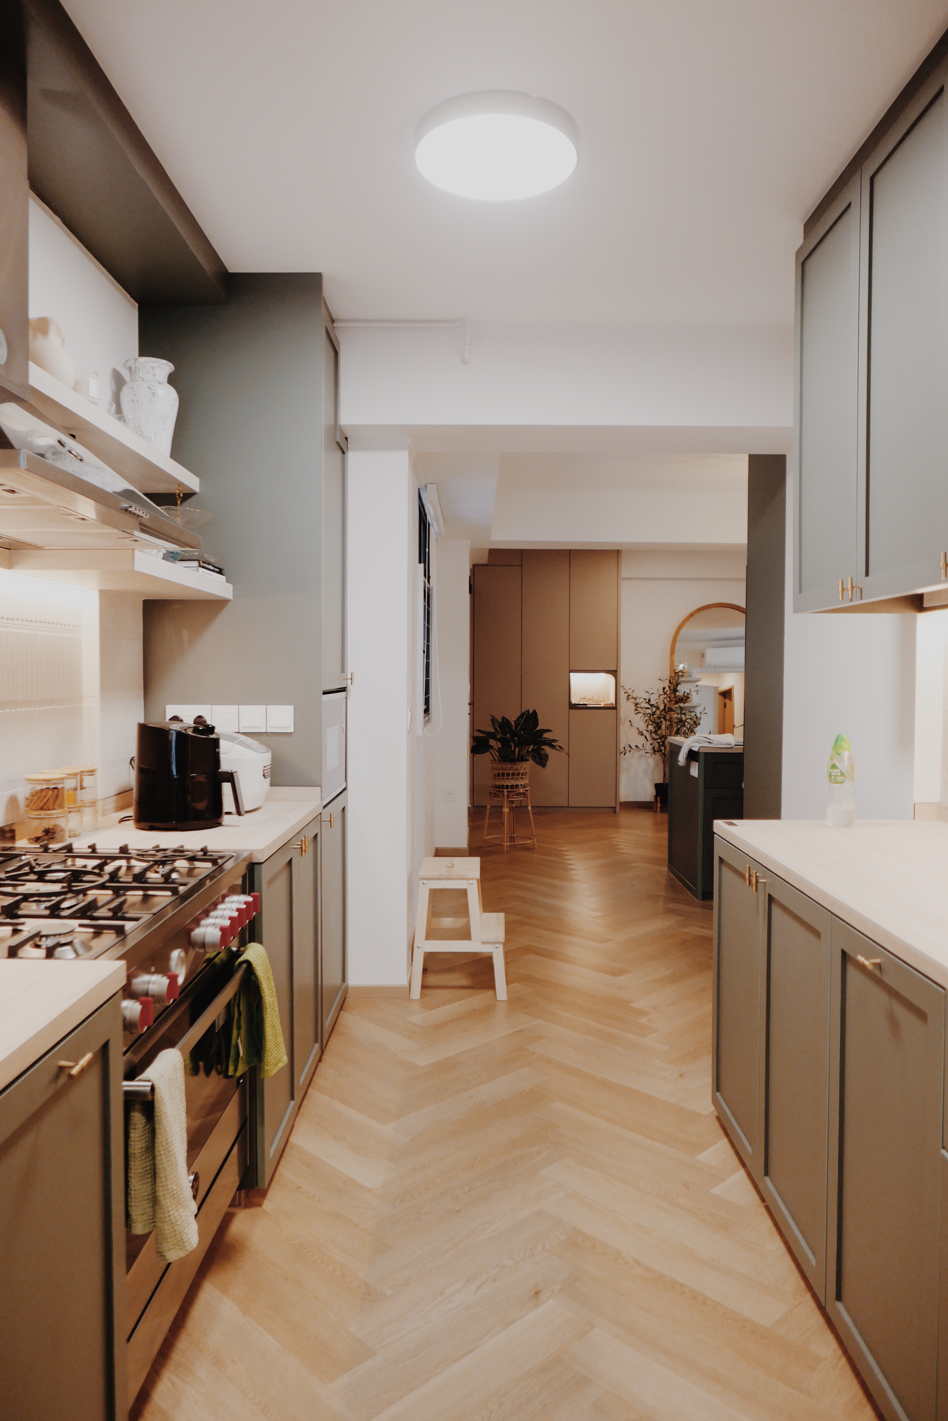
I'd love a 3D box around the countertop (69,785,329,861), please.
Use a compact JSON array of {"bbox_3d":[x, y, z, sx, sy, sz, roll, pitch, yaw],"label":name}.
[{"bbox_3d":[-0.809,0.314,2.694,0.614,0.075,0.806,0,2,0],"label":"countertop"}]

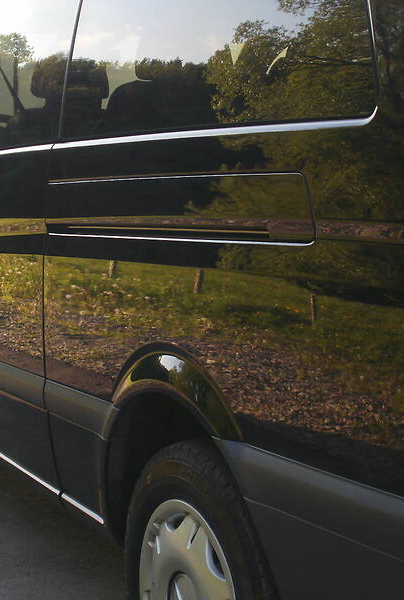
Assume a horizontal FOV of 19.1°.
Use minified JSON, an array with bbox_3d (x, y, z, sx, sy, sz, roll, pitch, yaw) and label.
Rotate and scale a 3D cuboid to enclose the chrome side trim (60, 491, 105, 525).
[{"bbox_3d":[-0.294,0.507,2.933,0.016,0.022,0.279,-3,9,-27],"label":"chrome side trim"}]

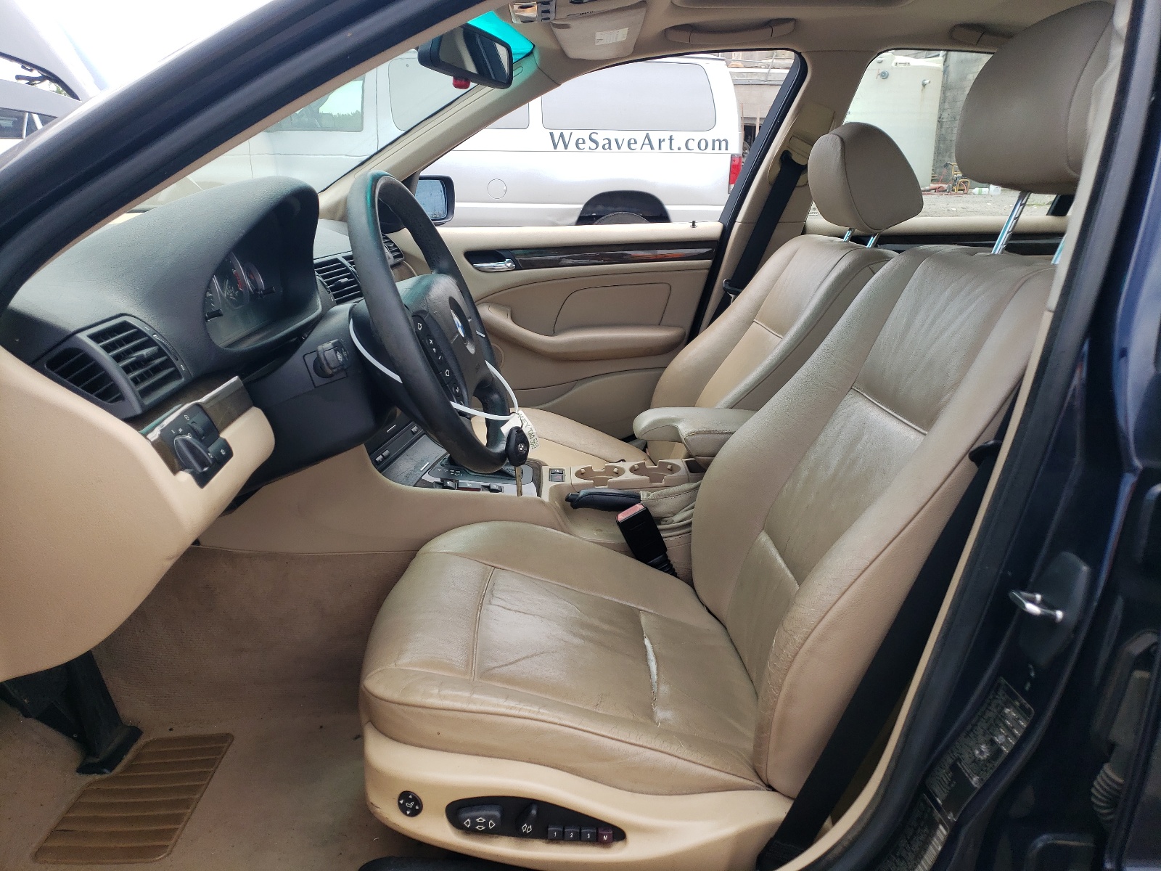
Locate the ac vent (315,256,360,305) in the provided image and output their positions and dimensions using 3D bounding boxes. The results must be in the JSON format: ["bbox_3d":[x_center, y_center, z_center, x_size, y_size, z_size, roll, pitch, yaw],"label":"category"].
[{"bbox_3d":[-0.381,-0.228,1.332,0.040,0.075,0.125,-27,13,7],"label":"ac vent"}]

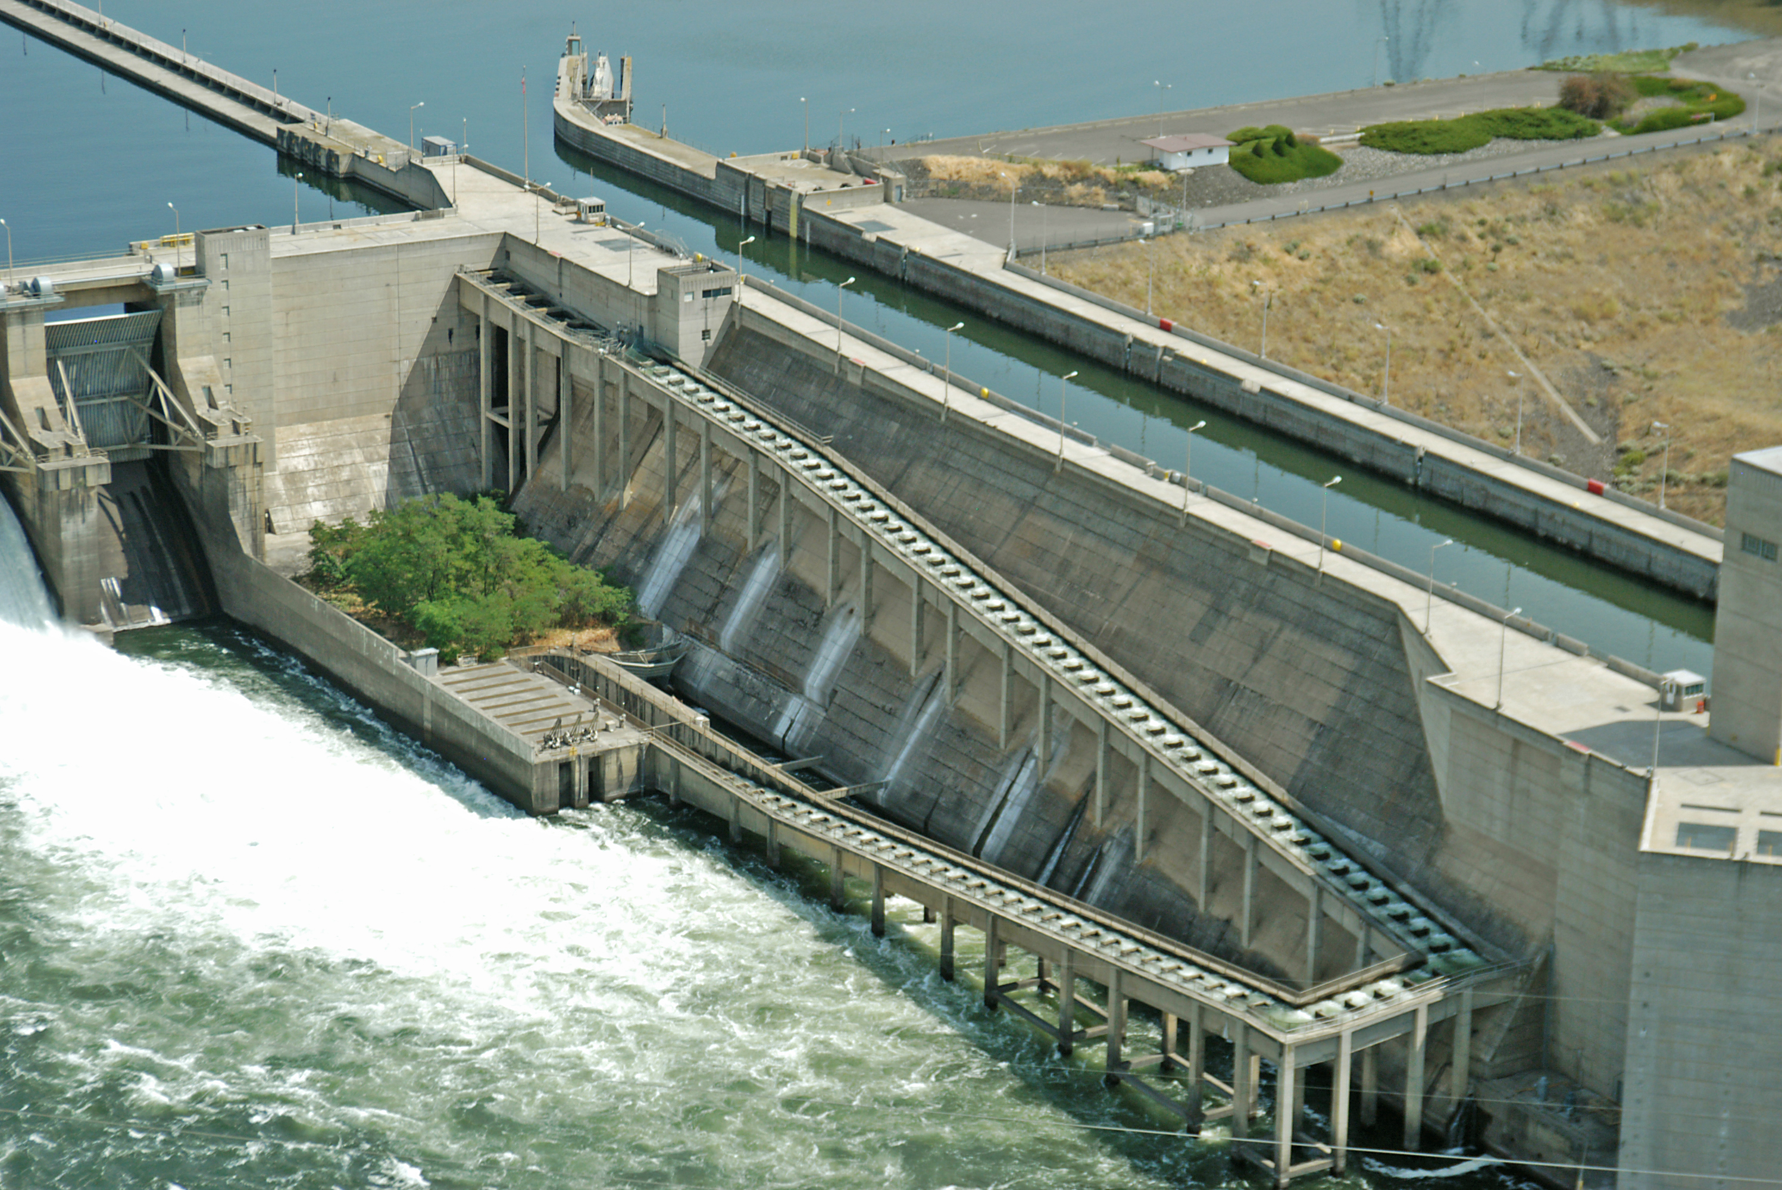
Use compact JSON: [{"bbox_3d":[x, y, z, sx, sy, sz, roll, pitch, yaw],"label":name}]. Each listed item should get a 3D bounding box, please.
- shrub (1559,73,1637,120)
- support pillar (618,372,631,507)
[{"bbox_3d":[94.175,-66.310,575.722,9.800,5.000,7.800,4,18,9],"label":"shrub"},{"bbox_3d":[-29.049,-17.103,472.775,0.840,15.816,1.070,-9,20,-30],"label":"support pillar"}]

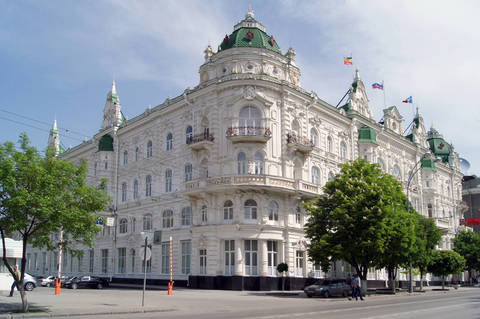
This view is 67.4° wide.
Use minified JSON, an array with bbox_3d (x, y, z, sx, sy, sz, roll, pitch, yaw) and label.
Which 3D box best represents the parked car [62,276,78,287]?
[{"bbox_3d":[-22.154,15.985,47.000,1.780,1.460,4.400,-13,-20,39],"label":"parked car"}]

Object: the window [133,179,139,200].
[{"bbox_3d":[-14.756,4.257,51.021,1.250,2.800,0.300,-8,-12,41],"label":"window"}]

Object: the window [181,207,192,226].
[{"bbox_3d":[-6.297,6.773,42.727,1.950,2.250,0.300,-8,-12,41],"label":"window"}]

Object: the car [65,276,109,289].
[{"bbox_3d":[-17.169,13.807,40.300,4.450,1.430,1.750,11,-20,-32],"label":"car"}]

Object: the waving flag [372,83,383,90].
[{"bbox_3d":[23.258,-12.355,60.662,1.657,1.283,0.400,2,-14,-5],"label":"waving flag"}]

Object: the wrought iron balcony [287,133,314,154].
[{"bbox_3d":[7.266,-1.936,42.977,3.300,1.700,1.200,15,-23,-40],"label":"wrought iron balcony"}]

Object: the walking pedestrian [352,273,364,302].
[{"bbox_3d":[8.564,9.168,25.882,0.600,1.750,0.500,8,-16,-29],"label":"walking pedestrian"}]

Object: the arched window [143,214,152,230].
[{"bbox_3d":[-12.100,8.246,47.295,1.800,2.200,0.300,-15,-23,40],"label":"arched window"}]

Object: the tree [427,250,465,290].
[{"bbox_3d":[22.525,12.145,39.417,4.200,4.500,4.100,-3,-10,20],"label":"tree"}]

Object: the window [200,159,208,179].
[{"bbox_3d":[-4.177,1.059,42.314,1.150,2.300,0.300,-7,-11,36],"label":"window"}]

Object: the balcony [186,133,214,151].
[{"bbox_3d":[-4.654,-2.121,42.371,2.800,1.550,1.300,-7,-11,36],"label":"balcony"}]

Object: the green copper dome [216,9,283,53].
[{"bbox_3d":[1.288,-16.629,46.295,7.900,6.200,7.800,0,-14,2],"label":"green copper dome"}]

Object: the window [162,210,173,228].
[{"bbox_3d":[-8.270,6.910,41.440,1.750,2.100,0.300,-12,-18,39],"label":"window"}]

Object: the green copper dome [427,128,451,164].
[{"bbox_3d":[47.794,-3.482,86.365,4.400,7.800,4.400,0,-17,0],"label":"green copper dome"}]

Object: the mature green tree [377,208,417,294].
[{"bbox_3d":[14.740,8.780,34.300,4.200,8.300,4.200,0,-14,0],"label":"mature green tree"}]

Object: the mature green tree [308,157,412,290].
[{"bbox_3d":[9.342,5.327,28.591,8.000,10.700,7.800,-3,-10,20],"label":"mature green tree"}]

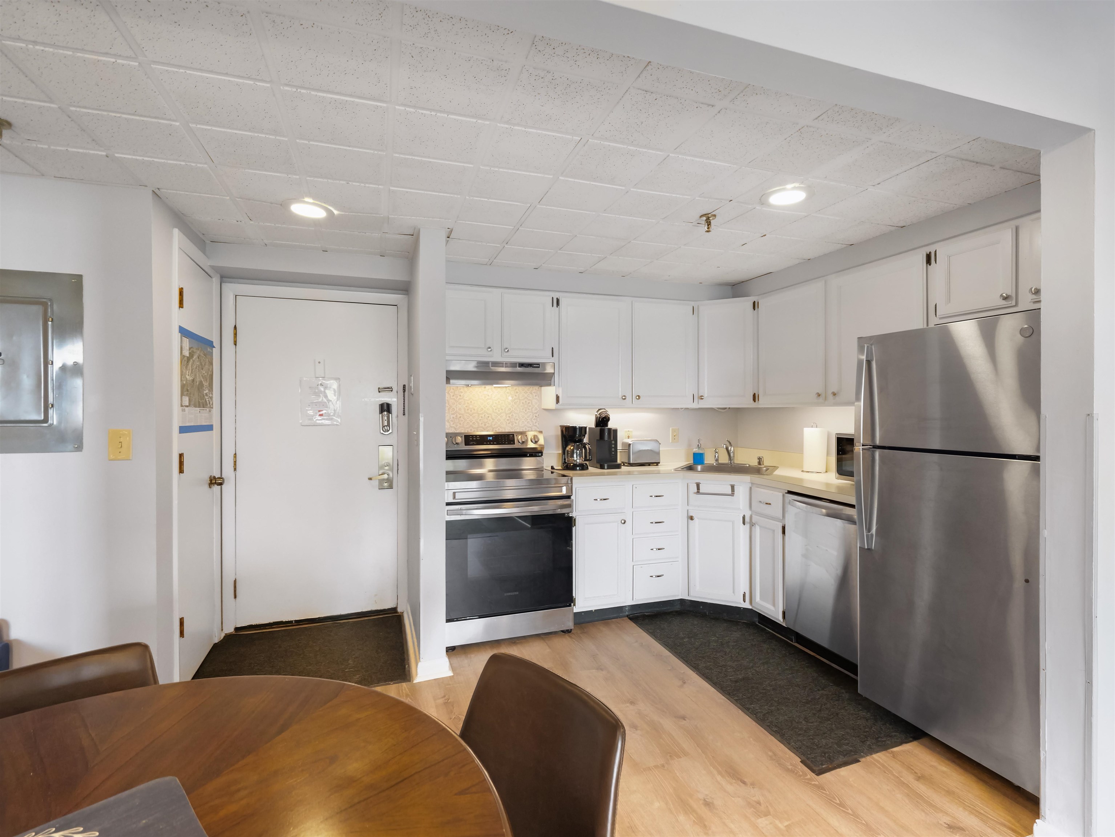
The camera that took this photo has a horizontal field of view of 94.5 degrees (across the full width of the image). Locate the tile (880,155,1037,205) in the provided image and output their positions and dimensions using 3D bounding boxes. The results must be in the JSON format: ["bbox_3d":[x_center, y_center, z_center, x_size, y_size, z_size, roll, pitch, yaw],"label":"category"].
[{"bbox_3d":[1.577,-0.940,2.049,0.545,0.020,0.280,0,1,-19],"label":"tile"}]

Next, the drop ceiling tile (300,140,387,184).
[{"bbox_3d":[-0.779,-0.936,1.896,0.280,0.020,0.280,0,1,-19],"label":"drop ceiling tile"}]

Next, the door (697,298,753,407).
[{"bbox_3d":[1.176,-0.457,3.607,0.378,0.715,0.022,0,1,27],"label":"door"}]

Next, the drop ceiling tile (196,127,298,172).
[{"bbox_3d":[-1.055,-0.925,1.766,0.290,0.020,0.290,-1,2,-19],"label":"drop ceiling tile"}]

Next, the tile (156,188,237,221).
[{"bbox_3d":[-1.559,-0.952,2.298,0.270,0.018,0.290,0,1,-19],"label":"tile"}]

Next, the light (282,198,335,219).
[{"bbox_3d":[-1.098,-0.926,2.280,0.210,0.025,0.210,-1,1,-19],"label":"light"}]

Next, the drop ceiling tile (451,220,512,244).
[{"bbox_3d":[-0.399,-0.954,2.659,0.282,0.017,0.278,0,1,-18],"label":"drop ceiling tile"}]

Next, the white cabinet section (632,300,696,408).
[{"bbox_3d":[0.750,-0.453,3.607,0.497,0.717,0.022,0,1,-18],"label":"white cabinet section"}]

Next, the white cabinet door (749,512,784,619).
[{"bbox_3d":[1.224,0.865,3.014,0.022,0.561,0.231,0,0,-23],"label":"white cabinet door"}]

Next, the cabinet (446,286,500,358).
[{"bbox_3d":[-0.598,-0.593,3.318,0.385,0.455,0.320,0,1,-19],"label":"cabinet"}]

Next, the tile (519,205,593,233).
[{"bbox_3d":[-0.001,-0.962,2.501,0.295,0.018,0.295,0,1,-19],"label":"tile"}]

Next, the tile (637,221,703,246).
[{"bbox_3d":[0.579,-0.959,2.675,0.282,0.020,0.285,-1,1,-19],"label":"tile"}]

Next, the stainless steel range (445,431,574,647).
[{"bbox_3d":[-0.352,0.674,3.134,0.760,1.170,0.670,0,1,-19],"label":"stainless steel range"}]

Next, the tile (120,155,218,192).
[{"bbox_3d":[-1.460,-0.936,1.987,0.280,0.020,0.280,0,1,-19],"label":"tile"}]

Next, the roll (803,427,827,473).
[{"bbox_3d":[1.632,0.196,3.274,0.135,0.285,0.135,0,1,0],"label":"roll"}]

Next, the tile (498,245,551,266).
[{"bbox_3d":[-0.198,-0.963,3.029,0.290,0.020,0.290,-1,2,-19],"label":"tile"}]

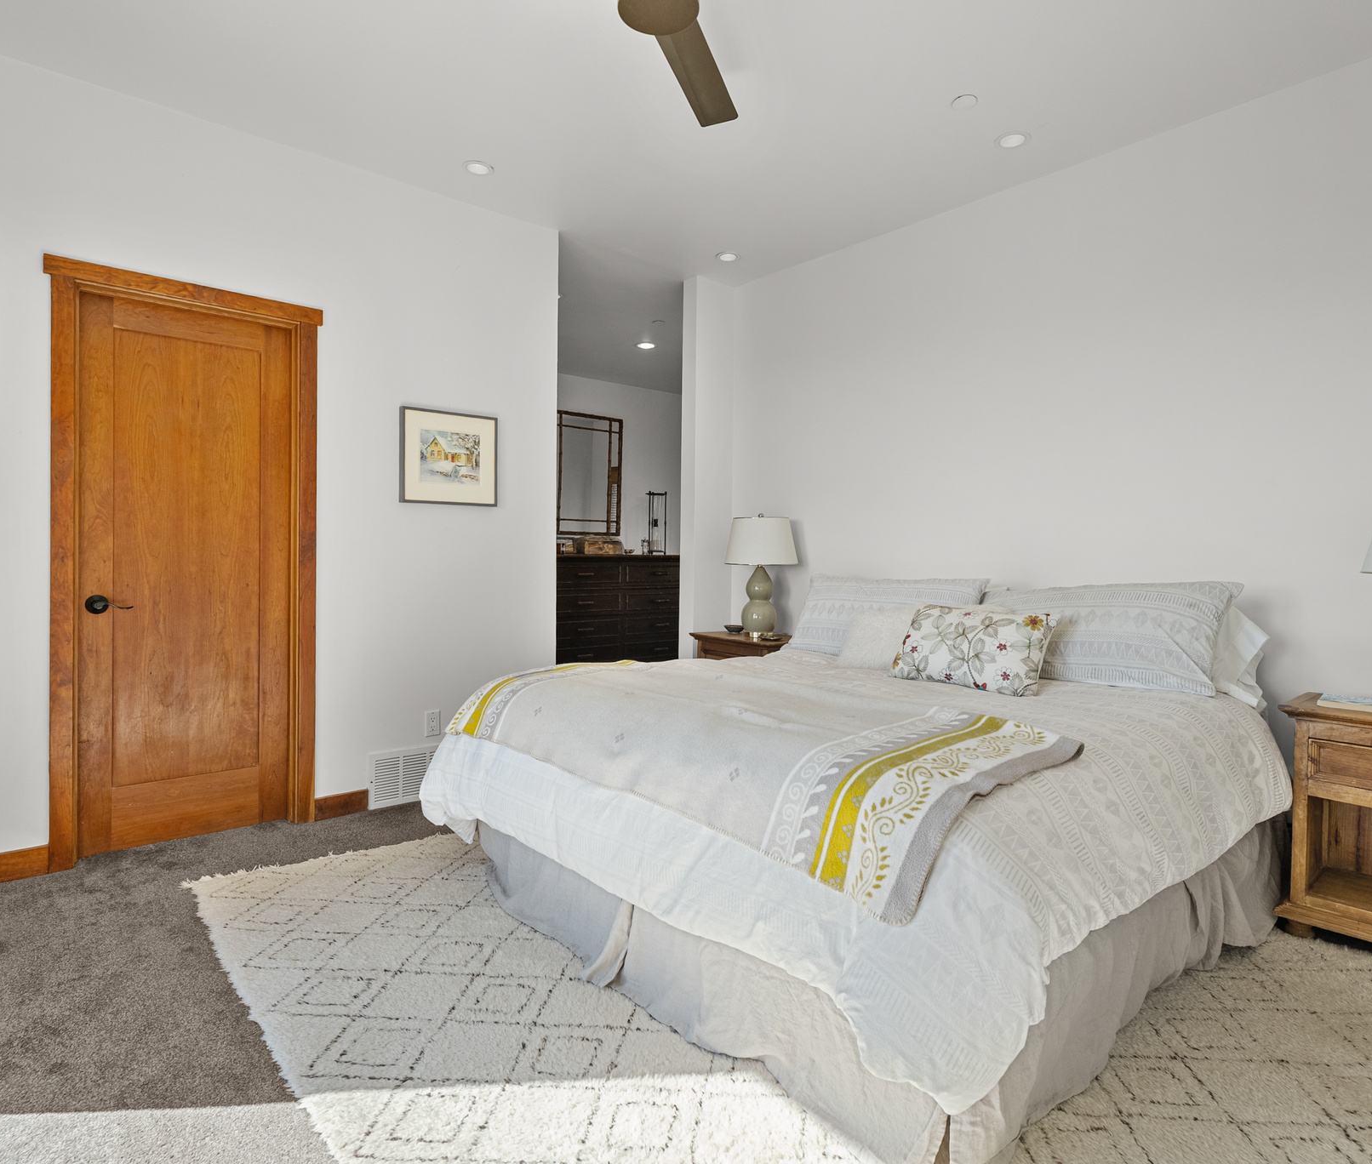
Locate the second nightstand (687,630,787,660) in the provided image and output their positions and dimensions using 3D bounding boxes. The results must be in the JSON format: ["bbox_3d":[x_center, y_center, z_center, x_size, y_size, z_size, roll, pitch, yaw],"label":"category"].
[{"bbox_3d":[0.352,0.655,4.259,0.390,0.705,0.625,0,2,-42],"label":"second nightstand"}]

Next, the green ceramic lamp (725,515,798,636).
[{"bbox_3d":[0.407,-0.034,4.224,0.396,0.668,0.396,1,1,0],"label":"green ceramic lamp"}]

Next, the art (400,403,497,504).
[{"bbox_3d":[-1.084,-0.567,3.583,0.453,0.420,0.030,0,2,-40],"label":"art"}]

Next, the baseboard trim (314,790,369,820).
[{"bbox_3d":[-1.476,0.955,3.321,0.217,0.095,0.016,0,2,-40],"label":"baseboard trim"}]

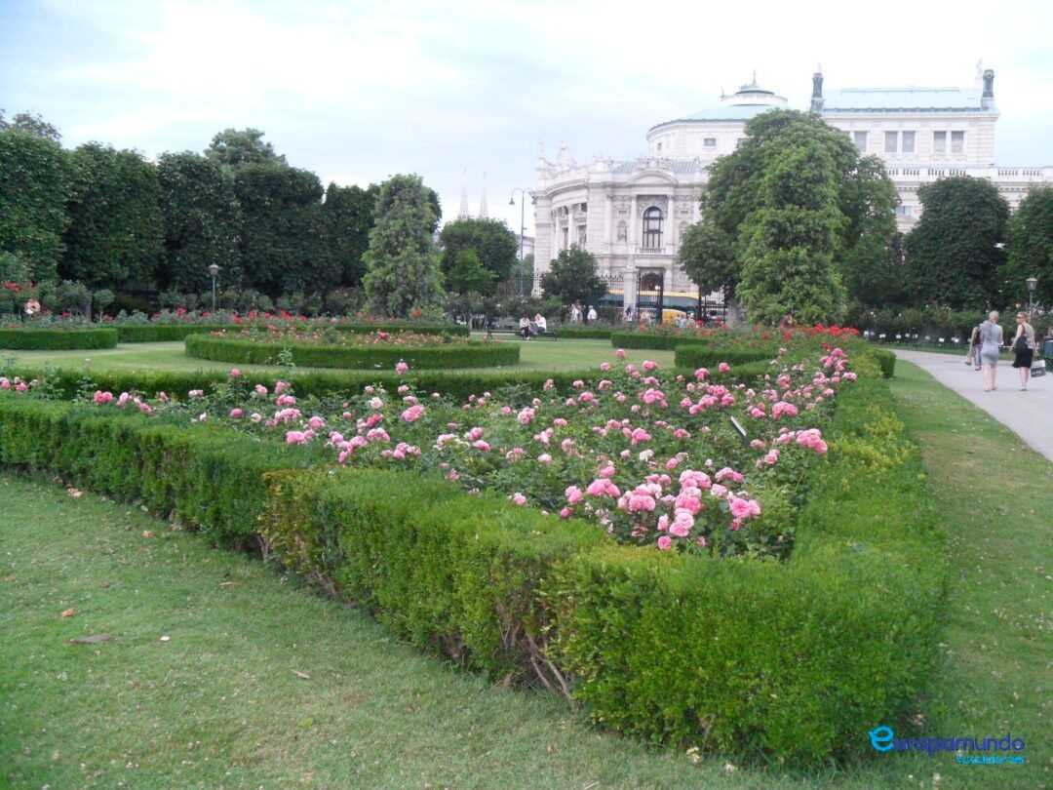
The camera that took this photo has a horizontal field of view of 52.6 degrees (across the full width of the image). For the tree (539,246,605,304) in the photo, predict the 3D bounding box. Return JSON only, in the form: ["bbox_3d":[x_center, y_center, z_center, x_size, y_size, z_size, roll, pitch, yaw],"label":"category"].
[{"bbox_3d":[3.109,-6.930,70.000,4.500,5.700,4.500,1,5,0],"label":"tree"}]

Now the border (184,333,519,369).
[{"bbox_3d":[-4.954,-1.329,30.302,9.700,0.560,9.700,0,5,-9],"label":"border"}]

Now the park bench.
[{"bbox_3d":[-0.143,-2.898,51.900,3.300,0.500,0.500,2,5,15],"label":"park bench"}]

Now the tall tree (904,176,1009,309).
[{"bbox_3d":[25.816,-8.187,64.500,6.309,9.781,6.309,3,5,21],"label":"tall tree"}]

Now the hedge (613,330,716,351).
[{"bbox_3d":[5.400,-1.970,41.300,0.650,0.550,6.600,-2,5,-30],"label":"hedge"}]

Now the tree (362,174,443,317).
[{"bbox_3d":[-7.232,-8.153,61.548,4.656,8.882,4.656,1,5,-7],"label":"tree"}]

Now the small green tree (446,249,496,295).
[{"bbox_3d":[-3.844,-7.185,73.000,3.500,5.500,3.500,1,5,0],"label":"small green tree"}]

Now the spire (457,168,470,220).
[{"bbox_3d":[-44.956,-140.683,756.010,9.500,40.000,9.500,1,5,-4],"label":"spire"}]

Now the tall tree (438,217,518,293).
[{"bbox_3d":[-3.663,-9.208,80.000,6.200,8.400,6.000,1,5,0],"label":"tall tree"}]

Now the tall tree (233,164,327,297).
[{"bbox_3d":[-15.668,-9.399,67.479,6.103,10.042,6.103,0,5,-13],"label":"tall tree"}]

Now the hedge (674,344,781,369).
[{"bbox_3d":[5.400,-0.870,27.800,0.650,0.550,3.900,-3,6,-37],"label":"hedge"}]

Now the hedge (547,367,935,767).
[{"bbox_3d":[3.000,0.432,10.835,1.370,0.600,14.850,3,5,17],"label":"hedge"}]

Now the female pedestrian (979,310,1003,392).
[{"bbox_3d":[9.774,-0.927,22.400,0.480,1.680,0.360,2,5,17],"label":"female pedestrian"}]

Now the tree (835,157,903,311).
[{"bbox_3d":[21.753,-9.621,69.405,5.128,11.663,6.500,3,5,17],"label":"tree"}]

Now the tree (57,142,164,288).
[{"bbox_3d":[-22.262,-8.233,57.000,4.400,9.600,4.800,5,6,43],"label":"tree"}]

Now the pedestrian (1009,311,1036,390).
[{"bbox_3d":[10.370,-0.891,22.235,0.560,1.650,0.420,2,5,11],"label":"pedestrian"}]

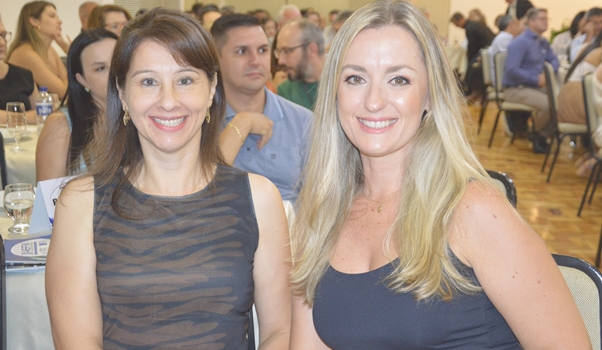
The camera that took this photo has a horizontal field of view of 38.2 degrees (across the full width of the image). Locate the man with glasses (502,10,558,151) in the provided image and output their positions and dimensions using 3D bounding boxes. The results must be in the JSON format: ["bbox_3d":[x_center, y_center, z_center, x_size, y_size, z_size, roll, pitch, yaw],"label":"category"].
[{"bbox_3d":[2.239,-0.879,8.027,0.660,1.310,0.520,9,14,39],"label":"man with glasses"}]

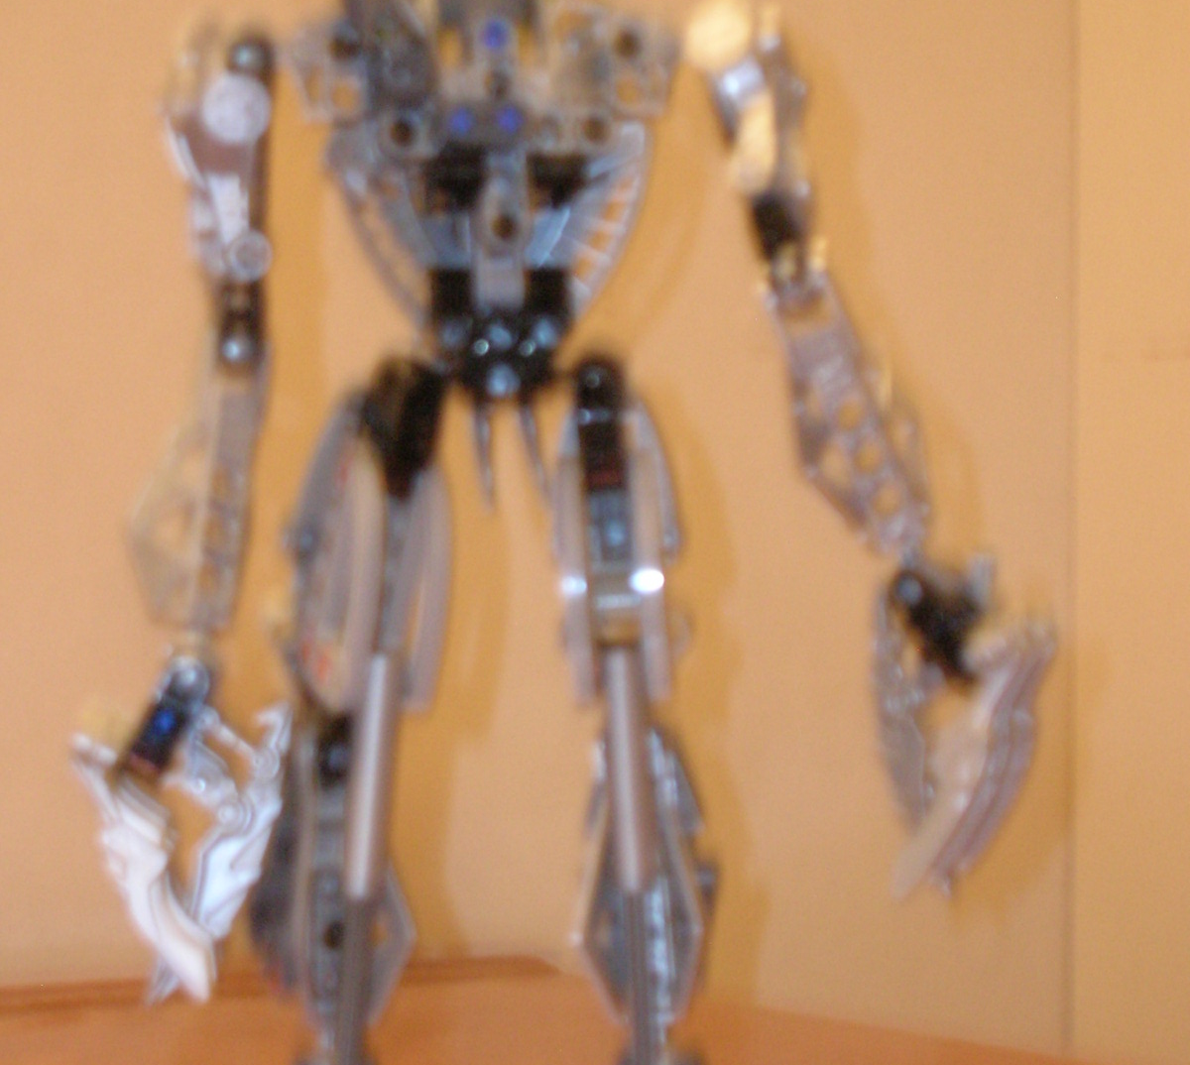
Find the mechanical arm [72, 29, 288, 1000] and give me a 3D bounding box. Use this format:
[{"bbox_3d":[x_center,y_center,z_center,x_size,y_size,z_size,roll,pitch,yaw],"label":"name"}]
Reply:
[{"bbox_3d":[-0.069,-0.003,0.682,0.035,0.157,0.045,0,3,0],"label":"mechanical arm"}]

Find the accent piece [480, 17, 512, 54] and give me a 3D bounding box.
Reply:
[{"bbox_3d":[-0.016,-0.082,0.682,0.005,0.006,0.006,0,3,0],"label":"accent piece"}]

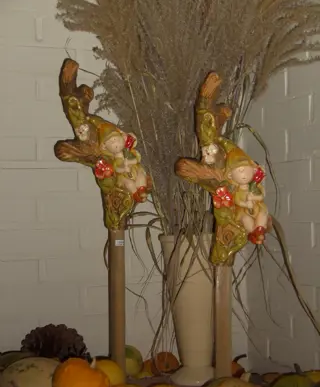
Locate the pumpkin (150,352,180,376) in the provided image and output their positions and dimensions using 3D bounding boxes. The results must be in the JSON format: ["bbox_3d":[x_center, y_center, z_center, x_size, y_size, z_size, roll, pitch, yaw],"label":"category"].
[{"bbox_3d":[0.017,0.424,2.300,0.069,0.057,0.065,-1,-1,0],"label":"pumpkin"}]

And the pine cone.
[{"bbox_3d":[-0.257,0.371,2.260,0.160,0.115,0.140,-1,-1,0],"label":"pine cone"}]

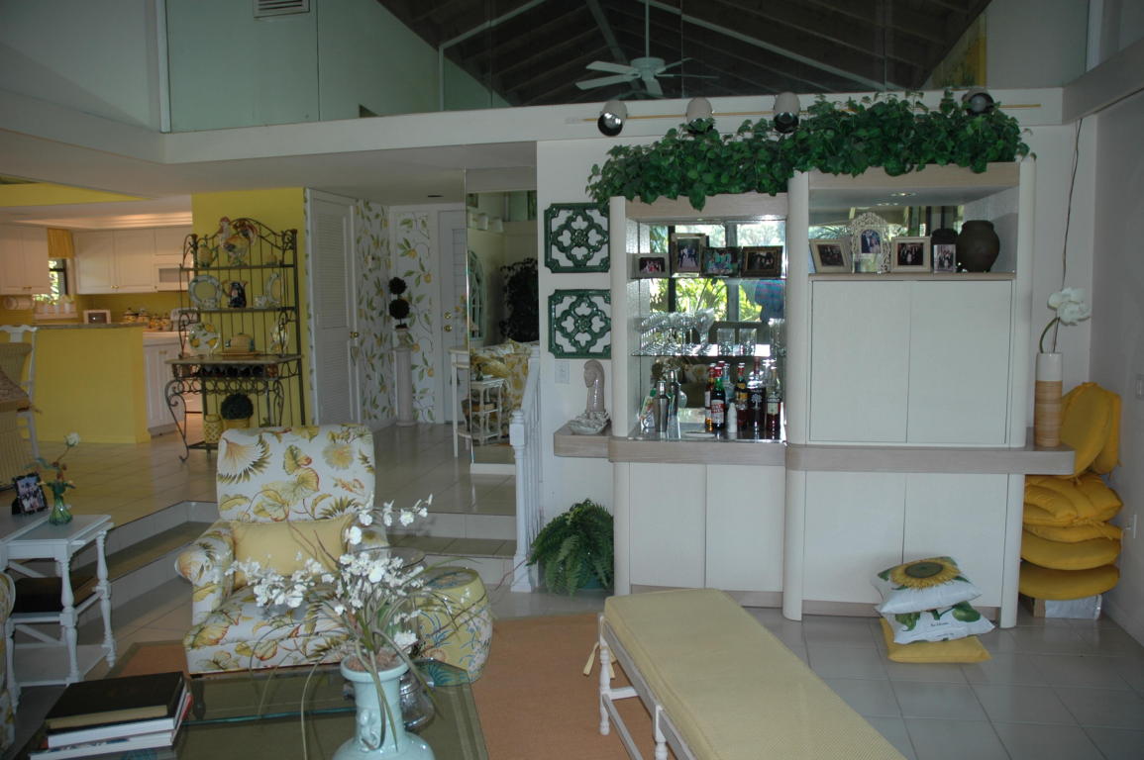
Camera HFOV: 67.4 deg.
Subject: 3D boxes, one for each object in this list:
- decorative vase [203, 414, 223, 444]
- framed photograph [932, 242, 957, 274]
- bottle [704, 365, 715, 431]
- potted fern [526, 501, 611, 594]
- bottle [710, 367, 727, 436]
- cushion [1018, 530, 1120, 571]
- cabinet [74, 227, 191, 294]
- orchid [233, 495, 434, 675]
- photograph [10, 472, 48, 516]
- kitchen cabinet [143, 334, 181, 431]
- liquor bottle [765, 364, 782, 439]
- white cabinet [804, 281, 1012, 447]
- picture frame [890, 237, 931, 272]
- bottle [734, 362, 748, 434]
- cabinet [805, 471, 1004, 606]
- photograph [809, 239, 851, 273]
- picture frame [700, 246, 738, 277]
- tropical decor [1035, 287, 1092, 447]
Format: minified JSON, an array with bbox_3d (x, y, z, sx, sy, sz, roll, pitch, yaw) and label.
[{"bbox_3d":[-2.822,0.390,6.748,0.143,0.210,0.143,0,7,11],"label":"decorative vase"},{"bbox_3d":[1.787,-0.579,4.102,0.103,0.140,0.030,1,-3,14],"label":"framed photograph"},{"bbox_3d":[0.757,0.088,4.628,0.078,0.344,0.078,0,7,9],"label":"bottle"},{"bbox_3d":[-0.001,0.872,4.702,0.470,0.450,0.430,0,7,9],"label":"potted fern"},{"bbox_3d":[0.758,0.099,4.437,0.075,0.337,0.075,0,7,11],"label":"bottle"},{"bbox_3d":[2.306,0.791,4.109,0.470,0.140,0.470,0,7,11],"label":"cushion"},{"bbox_3d":[-5.159,-1.433,10.339,1.780,0.767,0.340,0,7,11],"label":"cabinet"},{"bbox_3d":[-0.517,0.457,1.887,0.420,0.390,0.340,0,7,11],"label":"orchid"},{"bbox_3d":[-2.319,0.486,3.677,0.125,0.170,0.050,-7,-3,-43],"label":"photograph"},{"bbox_3d":[-4.005,0.033,7.824,0.580,0.914,0.450,0,7,9],"label":"kitchen cabinet"},{"bbox_3d":[0.991,0.112,4.211,0.074,0.354,0.074,0,7,11],"label":"liquor bottle"},{"bbox_3d":[1.607,-0.109,4.255,0.908,0.782,0.540,0,7,9],"label":"white cabinet"},{"bbox_3d":[1.564,-0.581,3.958,0.195,0.175,0.040,0,-2,15],"label":"picture frame"},{"bbox_3d":[0.868,0.092,4.381,0.073,0.361,0.073,0,7,11],"label":"bottle"},{"bbox_3d":[1.597,0.715,4.248,0.920,0.660,0.520,0,6,11],"label":"cabinet"},{"bbox_3d":[1.214,-0.579,4.024,0.200,0.170,0.050,-3,-9,-15],"label":"photograph"},{"bbox_3d":[0.738,-0.588,4.260,0.187,0.155,0.030,0,-2,9],"label":"picture frame"},{"bbox_3d":[2.256,-0.057,3.937,0.255,0.733,0.165,2,7,24],"label":"tropical decor"}]

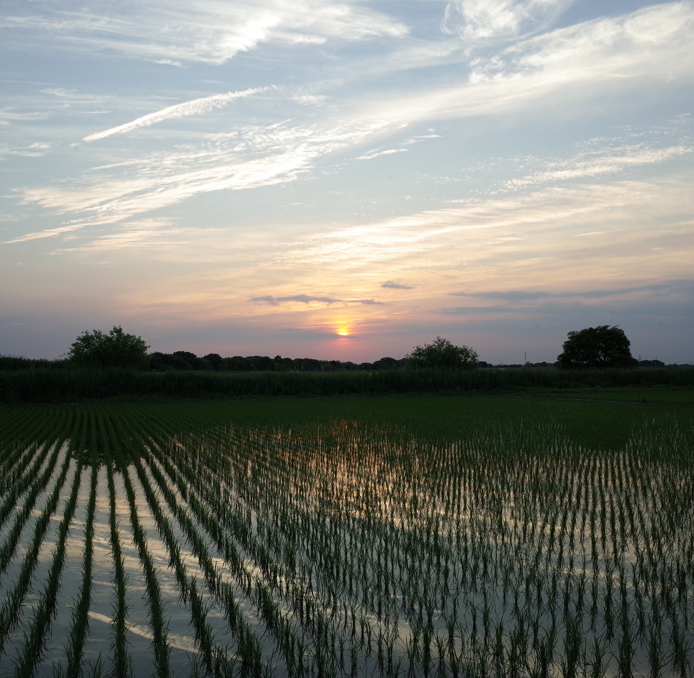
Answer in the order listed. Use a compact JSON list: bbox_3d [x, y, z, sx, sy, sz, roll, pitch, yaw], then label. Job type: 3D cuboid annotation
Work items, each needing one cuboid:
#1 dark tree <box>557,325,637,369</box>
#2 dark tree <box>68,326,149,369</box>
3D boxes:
[{"bbox_3d":[27.857,1.930,88.362,8.780,6.760,8.340,-1,-2,17],"label":"dark tree"},{"bbox_3d":[-17.844,1.721,59.393,6.060,5.240,5.760,0,-2,-17],"label":"dark tree"}]

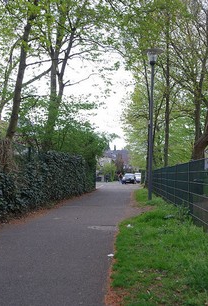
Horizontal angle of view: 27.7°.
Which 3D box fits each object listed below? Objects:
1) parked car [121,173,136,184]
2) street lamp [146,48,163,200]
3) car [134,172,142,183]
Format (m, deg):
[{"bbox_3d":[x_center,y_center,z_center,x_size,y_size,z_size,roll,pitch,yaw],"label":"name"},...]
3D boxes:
[{"bbox_3d":[3.470,3.530,58.000,1.740,1.450,4.200,1,-3,7],"label":"parked car"},{"bbox_3d":[1.850,-1.070,16.150,0.650,5.850,0.650,1,-3,0],"label":"street lamp"},{"bbox_3d":[5.500,3.860,65.000,1.760,1.520,4.300,1,-3,6],"label":"car"}]

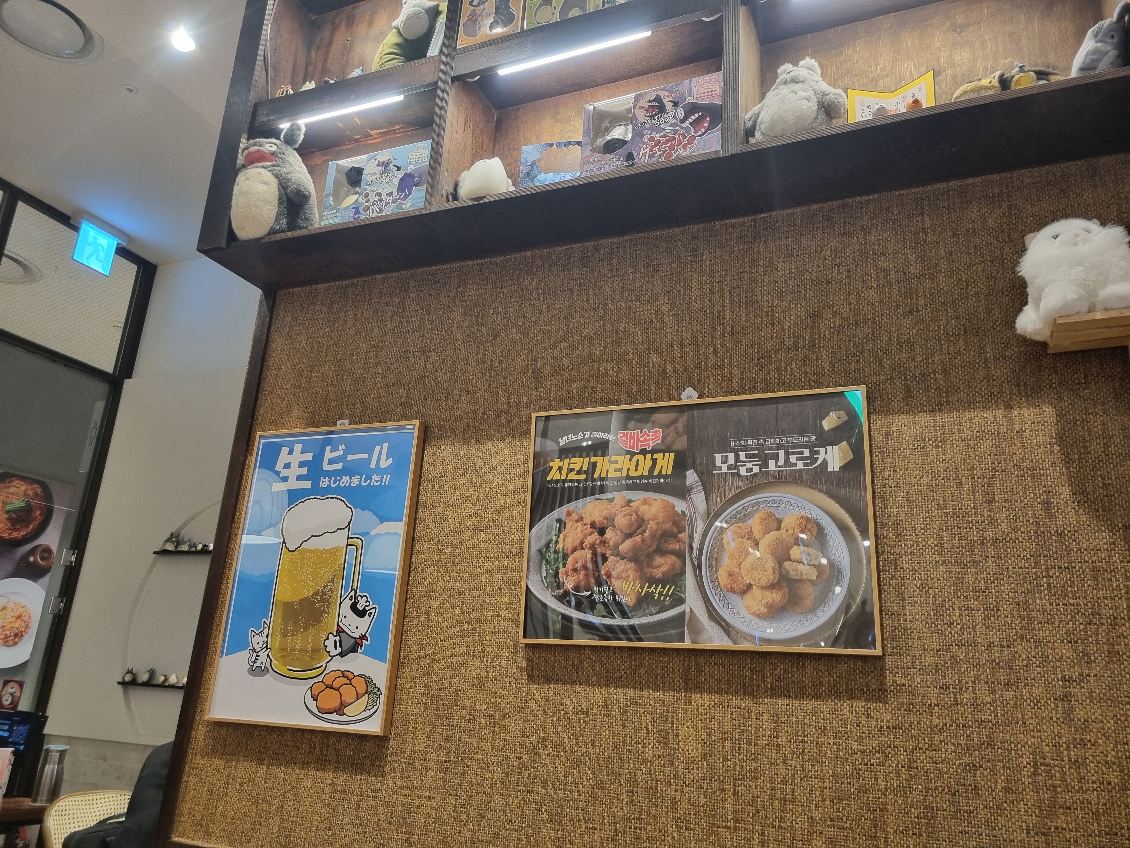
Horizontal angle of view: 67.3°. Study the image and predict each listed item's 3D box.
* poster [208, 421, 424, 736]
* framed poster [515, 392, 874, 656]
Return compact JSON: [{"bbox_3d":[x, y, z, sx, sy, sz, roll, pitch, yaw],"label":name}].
[{"bbox_3d":[-0.509,0.300,1.740,0.433,0.608,0.024,-4,-19,23],"label":"poster"},{"bbox_3d":[0.214,0.167,1.471,0.608,0.433,0.024,-4,-19,23],"label":"framed poster"}]

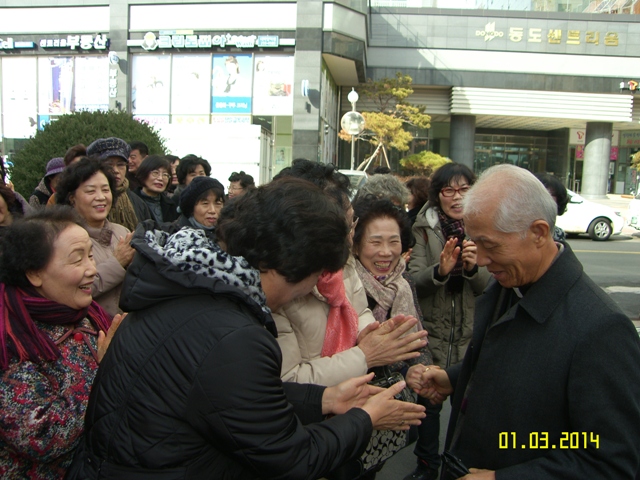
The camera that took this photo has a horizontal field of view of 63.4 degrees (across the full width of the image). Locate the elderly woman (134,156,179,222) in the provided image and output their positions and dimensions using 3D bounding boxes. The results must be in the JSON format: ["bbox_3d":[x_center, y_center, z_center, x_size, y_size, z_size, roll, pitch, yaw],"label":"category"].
[{"bbox_3d":[-1.085,0.244,3.376,0.500,1.580,0.360,-2,7,-35],"label":"elderly woman"}]

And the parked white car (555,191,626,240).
[{"bbox_3d":[6.111,-0.849,14.581,4.350,1.470,1.770,2,5,0],"label":"parked white car"}]

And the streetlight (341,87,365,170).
[{"bbox_3d":[1.052,-2.897,17.510,0.800,4.390,0.400,2,5,0],"label":"streetlight"}]

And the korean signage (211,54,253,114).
[{"bbox_3d":[-3.382,-5.987,19.868,1.630,2.210,0.060,3,6,8],"label":"korean signage"}]

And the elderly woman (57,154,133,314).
[{"bbox_3d":[-0.906,0.463,2.095,0.420,1.570,0.520,6,7,37],"label":"elderly woman"}]

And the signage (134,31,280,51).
[{"bbox_3d":[-4.380,-7.609,19.794,5.940,0.670,0.150,3,6,8],"label":"signage"}]

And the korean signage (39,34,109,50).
[{"bbox_3d":[-9.760,-7.831,20.553,2.970,0.560,0.150,3,6,8],"label":"korean signage"}]

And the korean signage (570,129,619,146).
[{"bbox_3d":[15.112,-5.643,28.500,2.650,0.900,0.150,2,5,0],"label":"korean signage"}]

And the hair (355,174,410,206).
[{"bbox_3d":[0.270,-0.193,2.200,0.210,0.180,0.210,1,6,-12],"label":"hair"}]

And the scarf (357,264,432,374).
[{"bbox_3d":[0.221,0.200,1.580,0.250,0.310,0.200,2,6,-3],"label":"scarf"}]

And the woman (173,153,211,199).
[{"bbox_3d":[-0.949,0.178,3.776,0.500,1.580,0.360,-1,6,-30],"label":"woman"}]

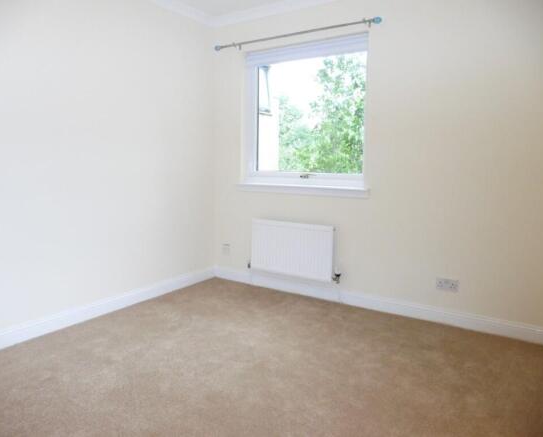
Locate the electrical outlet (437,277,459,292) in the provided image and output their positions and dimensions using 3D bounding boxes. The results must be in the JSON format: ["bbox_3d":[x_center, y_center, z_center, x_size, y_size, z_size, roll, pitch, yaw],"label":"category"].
[{"bbox_3d":[1.251,0.473,2.866,0.147,0.086,0.014,6,9,32],"label":"electrical outlet"}]

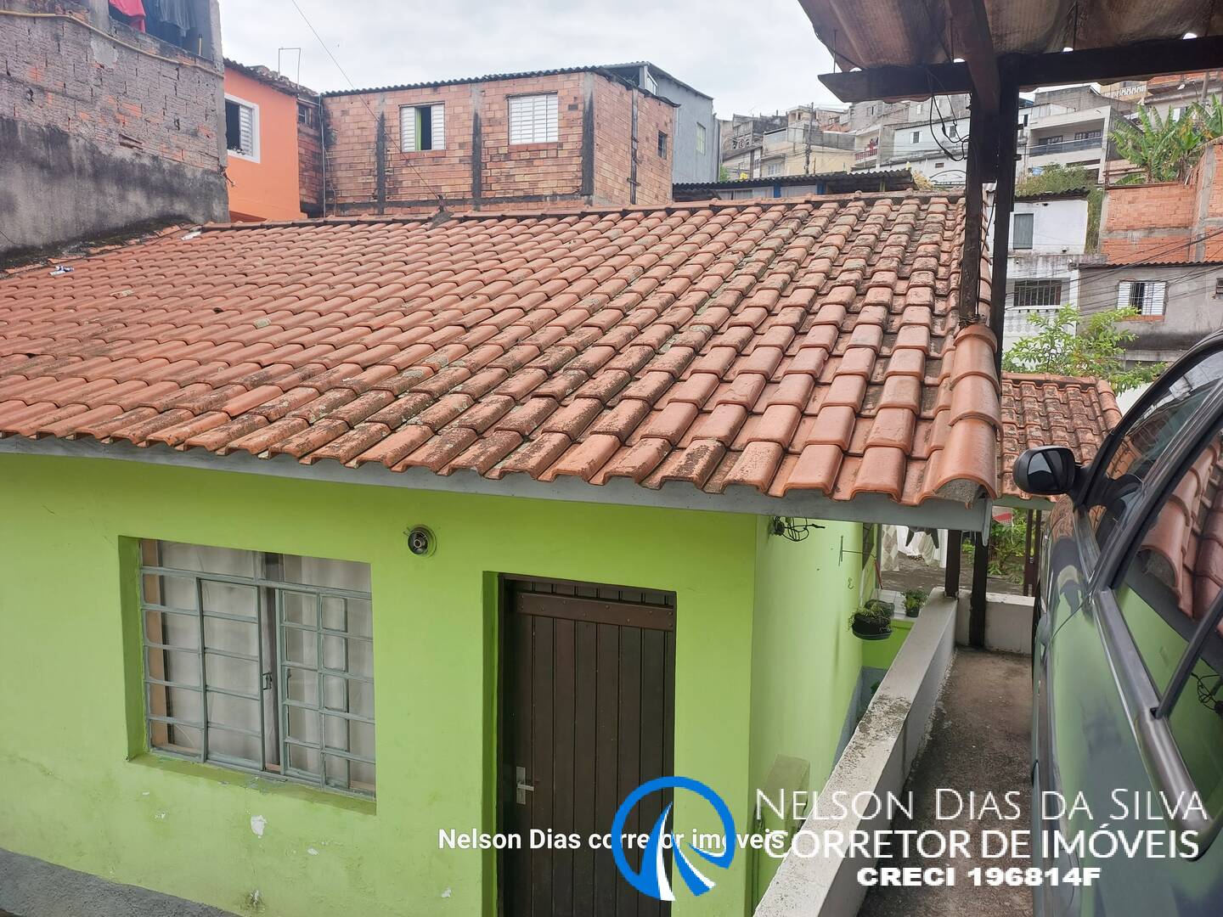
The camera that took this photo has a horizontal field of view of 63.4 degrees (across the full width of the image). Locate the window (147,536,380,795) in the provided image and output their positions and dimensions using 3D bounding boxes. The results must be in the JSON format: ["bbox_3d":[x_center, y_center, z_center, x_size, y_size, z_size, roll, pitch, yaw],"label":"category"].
[{"bbox_3d":[-1.747,1.006,4.943,1.470,1.180,0.090,4,8,21],"label":"window"}]

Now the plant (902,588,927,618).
[{"bbox_3d":[2.560,1.222,8.350,0.200,0.230,0.200,4,8,21],"label":"plant"}]

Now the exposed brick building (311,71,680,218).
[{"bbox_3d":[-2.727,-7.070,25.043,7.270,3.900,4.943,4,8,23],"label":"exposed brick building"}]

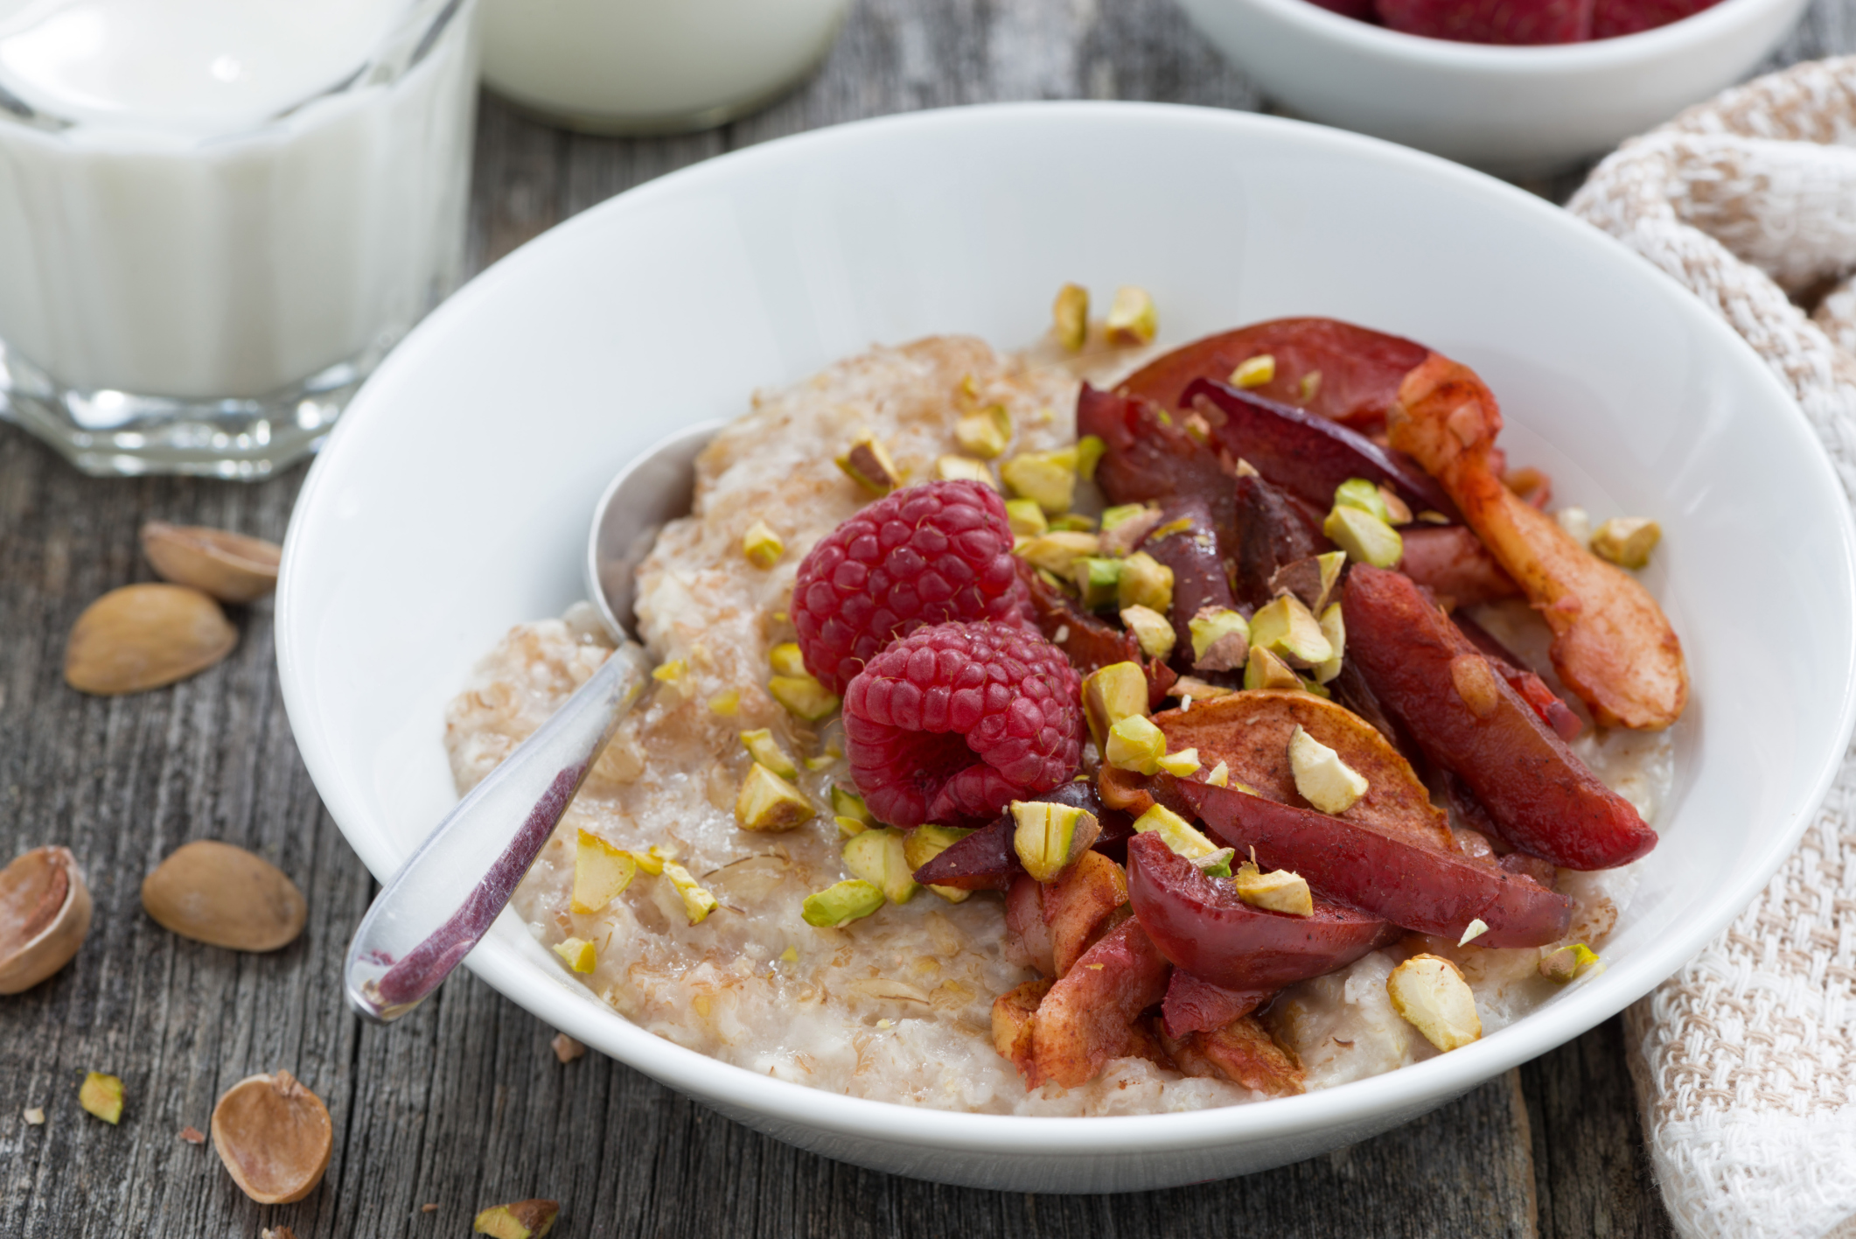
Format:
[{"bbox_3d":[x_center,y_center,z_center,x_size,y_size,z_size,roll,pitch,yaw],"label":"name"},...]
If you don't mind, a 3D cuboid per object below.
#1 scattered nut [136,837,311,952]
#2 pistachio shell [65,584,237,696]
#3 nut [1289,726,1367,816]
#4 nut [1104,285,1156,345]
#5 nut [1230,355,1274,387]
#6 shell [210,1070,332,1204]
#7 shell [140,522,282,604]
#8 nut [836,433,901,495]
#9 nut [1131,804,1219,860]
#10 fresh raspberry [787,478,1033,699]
[{"bbox_3d":[-0.079,0.029,0.604,0.019,0.009,0.012,13,43,16],"label":"scattered nut"},{"bbox_3d":[-0.092,0.001,0.637,0.020,0.009,0.013,-14,43,-13],"label":"pistachio shell"},{"bbox_3d":[0.041,0.015,0.551,0.006,0.005,0.009,-30,60,-17],"label":"nut"},{"bbox_3d":[0.023,-0.035,0.622,0.006,0.006,0.005,-2,41,0],"label":"nut"},{"bbox_3d":[0.036,-0.028,0.601,0.005,0.003,0.003,-16,43,-15],"label":"nut"},{"bbox_3d":[-0.069,0.056,0.573,0.013,0.007,0.017,4,51,5],"label":"shell"},{"bbox_3d":[-0.084,-0.006,0.643,0.019,0.007,0.012,7,21,11],"label":"shell"},{"bbox_3d":[-0.007,-0.017,0.601,0.007,0.006,0.005,19,45,22],"label":"nut"},{"bbox_3d":[0.025,0.021,0.548,0.009,0.004,0.004,17,45,21],"label":"nut"},{"bbox_3d":[-0.002,-0.003,0.578,0.025,0.021,0.022,-16,42,-1],"label":"fresh raspberry"}]

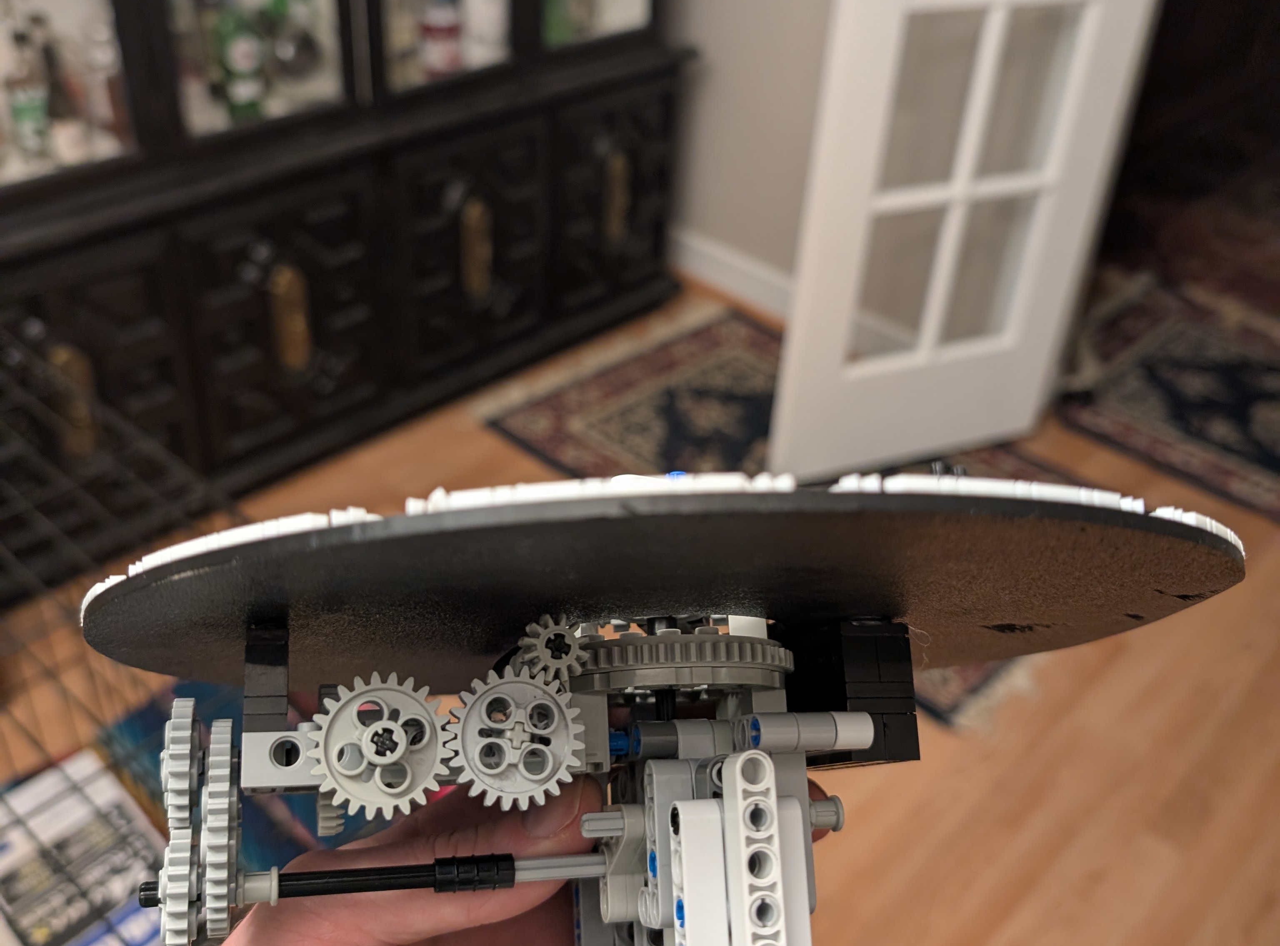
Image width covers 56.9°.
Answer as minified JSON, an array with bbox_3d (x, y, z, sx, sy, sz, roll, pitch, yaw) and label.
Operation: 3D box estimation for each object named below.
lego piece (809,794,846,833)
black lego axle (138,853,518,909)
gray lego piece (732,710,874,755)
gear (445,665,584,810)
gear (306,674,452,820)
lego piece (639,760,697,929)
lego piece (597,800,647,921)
[{"bbox_3d":[0.037,0.070,0.244,0.008,0.007,0.007,2,75,-16],"label":"lego piece"},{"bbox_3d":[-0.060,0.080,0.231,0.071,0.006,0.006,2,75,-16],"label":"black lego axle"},{"bbox_3d":[0.034,0.053,0.241,0.024,0.015,0.007,2,75,-16],"label":"gray lego piece"},{"bbox_3d":[-0.023,0.049,0.216,0.025,0.008,0.025,2,75,-16],"label":"gear"},{"bbox_3d":[-0.046,0.048,0.210,0.025,0.008,0.025,2,75,-16],"label":"gear"},{"bbox_3d":[0.005,0.074,0.238,0.008,0.016,0.032,2,75,-16],"label":"lego piece"},{"bbox_3d":[-0.003,0.079,0.238,0.004,0.023,0.024,2,75,-16],"label":"lego piece"}]

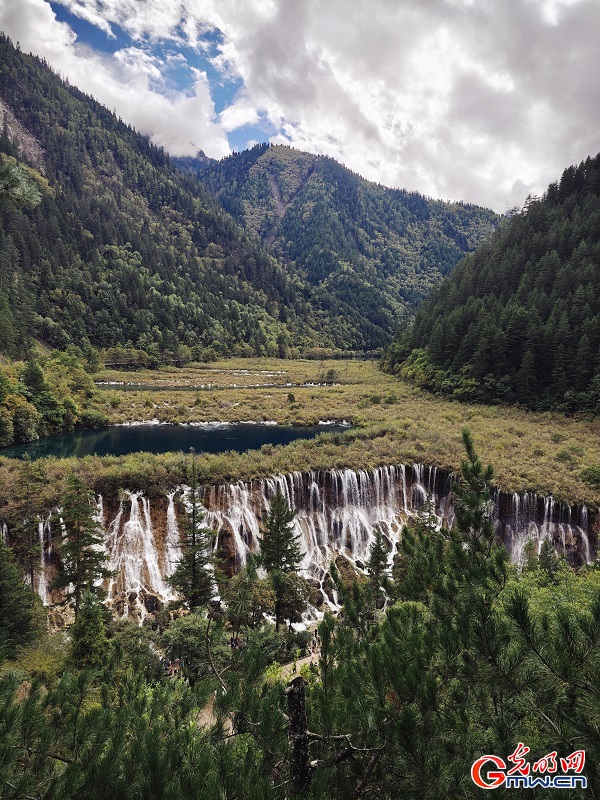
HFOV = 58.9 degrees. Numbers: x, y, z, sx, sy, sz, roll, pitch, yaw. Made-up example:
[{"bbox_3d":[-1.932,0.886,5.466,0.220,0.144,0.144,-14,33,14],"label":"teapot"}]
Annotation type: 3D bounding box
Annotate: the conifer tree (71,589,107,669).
[{"bbox_3d":[-33.100,36.140,83.190,5.690,13.940,5.690,0,7,0],"label":"conifer tree"}]

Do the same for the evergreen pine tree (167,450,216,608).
[{"bbox_3d":[-19.050,23.250,93.300,8.940,29.300,8.940,0,7,0],"label":"evergreen pine tree"}]

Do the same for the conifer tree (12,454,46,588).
[{"bbox_3d":[-49.600,23.030,97.460,6.330,26.570,6.330,0,7,0],"label":"conifer tree"}]

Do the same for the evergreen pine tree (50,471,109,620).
[{"bbox_3d":[-37.600,25.430,91.470,10.150,26.490,10.150,0,7,0],"label":"evergreen pine tree"}]

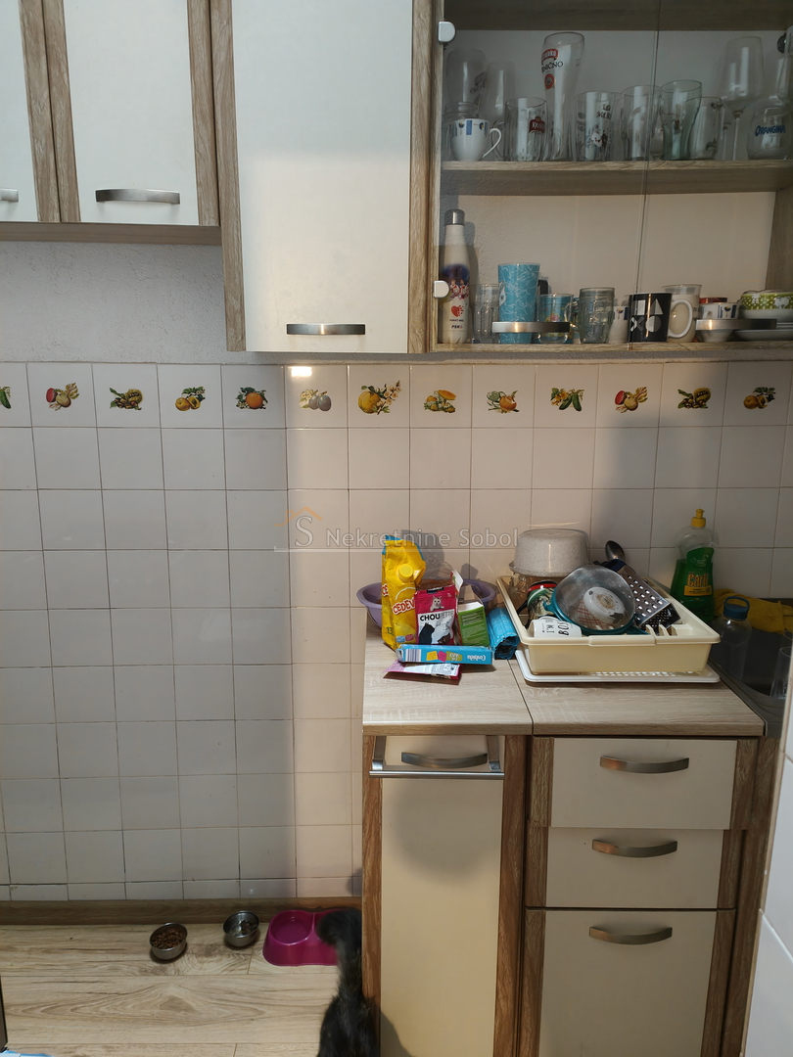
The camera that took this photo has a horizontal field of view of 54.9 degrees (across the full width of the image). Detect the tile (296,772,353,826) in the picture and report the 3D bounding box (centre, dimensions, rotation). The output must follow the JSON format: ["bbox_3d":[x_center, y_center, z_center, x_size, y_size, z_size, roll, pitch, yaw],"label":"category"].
[{"bbox_3d":[-0.195,0.732,2.063,0.150,0.150,0.008,0,11,-1],"label":"tile"}]

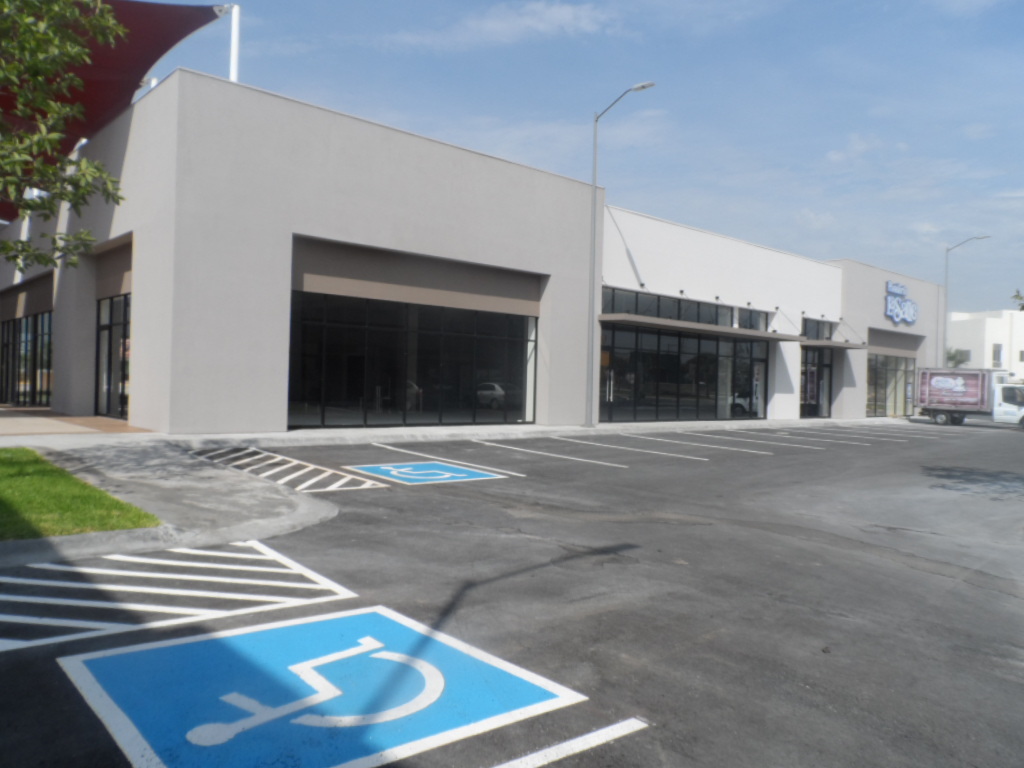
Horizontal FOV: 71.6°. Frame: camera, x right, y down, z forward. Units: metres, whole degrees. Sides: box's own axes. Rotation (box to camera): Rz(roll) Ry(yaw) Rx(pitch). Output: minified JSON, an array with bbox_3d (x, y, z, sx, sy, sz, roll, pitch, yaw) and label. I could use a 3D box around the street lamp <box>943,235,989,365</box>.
[{"bbox_3d":[23.807,-2.899,37.213,0.380,9.440,2.350,1,0,-39],"label":"street lamp"}]

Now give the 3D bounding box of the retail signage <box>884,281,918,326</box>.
[{"bbox_3d":[19.664,-3.999,35.775,3.700,2.000,0.200,1,0,-39],"label":"retail signage"}]

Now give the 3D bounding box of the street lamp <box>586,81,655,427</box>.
[{"bbox_3d":[2.975,-3.446,19.877,0.380,9.440,2.350,1,0,-39],"label":"street lamp"}]

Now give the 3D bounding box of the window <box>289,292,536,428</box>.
[{"bbox_3d":[-2.248,-0.473,18.612,7.700,3.190,0.150,1,0,-39],"label":"window"}]

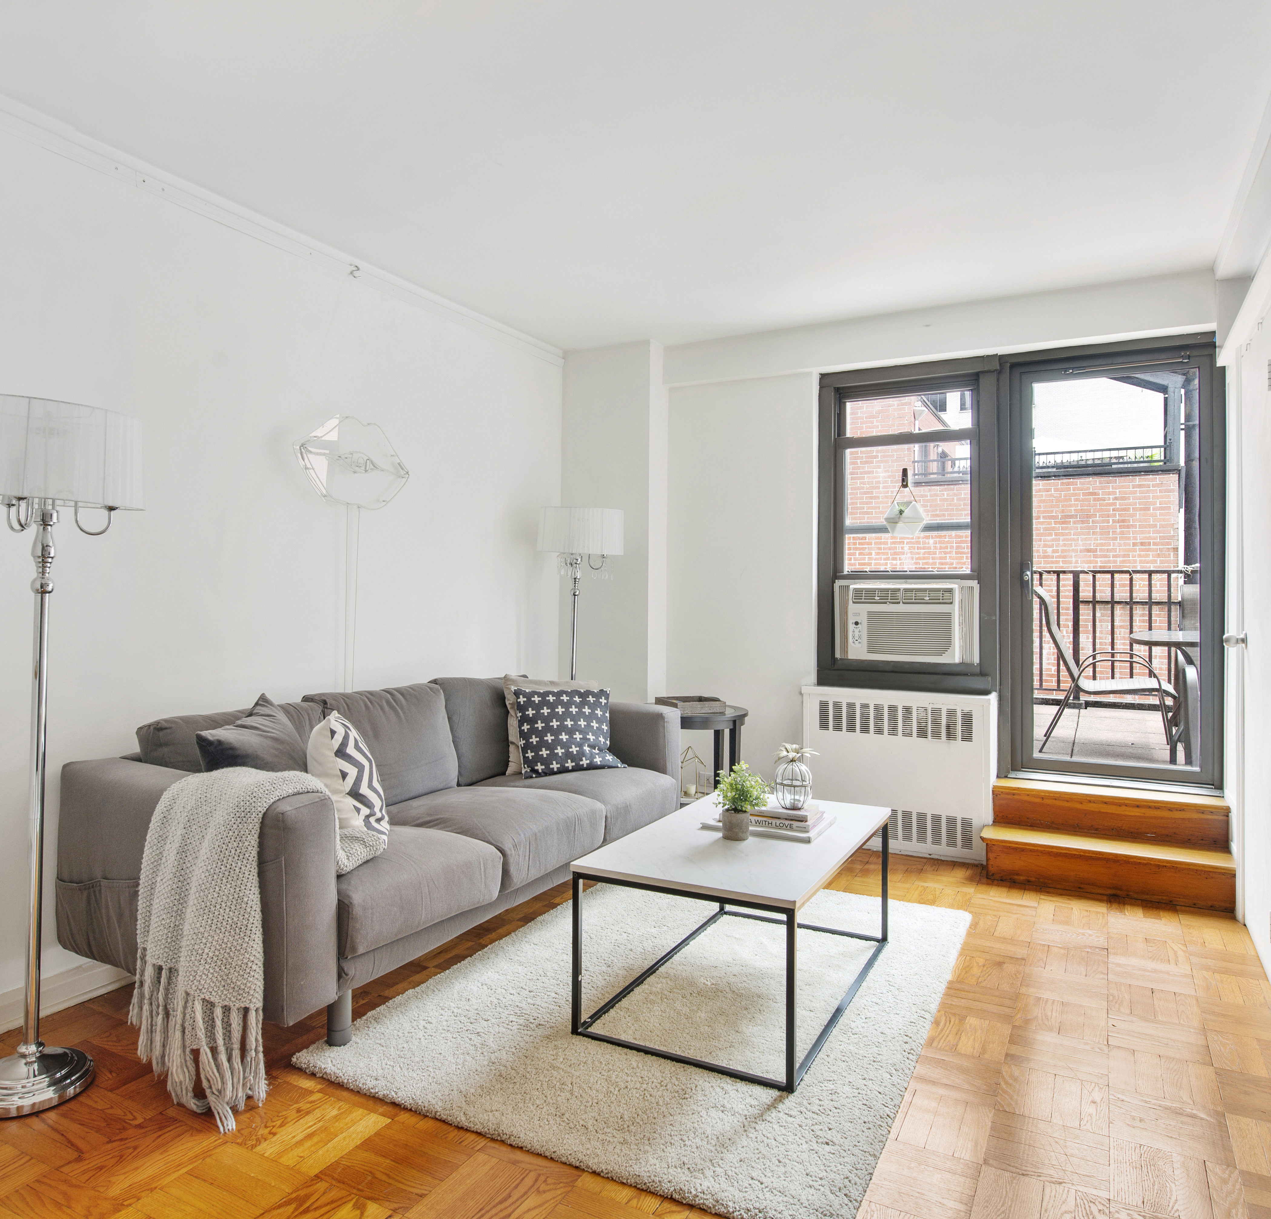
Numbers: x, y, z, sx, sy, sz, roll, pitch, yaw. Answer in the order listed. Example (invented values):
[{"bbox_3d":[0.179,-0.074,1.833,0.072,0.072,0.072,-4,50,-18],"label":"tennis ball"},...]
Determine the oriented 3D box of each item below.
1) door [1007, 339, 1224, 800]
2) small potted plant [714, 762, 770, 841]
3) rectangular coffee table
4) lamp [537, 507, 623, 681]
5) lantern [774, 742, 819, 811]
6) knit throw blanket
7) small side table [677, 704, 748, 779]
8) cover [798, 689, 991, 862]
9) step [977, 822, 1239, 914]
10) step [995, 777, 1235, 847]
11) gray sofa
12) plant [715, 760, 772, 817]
[{"bbox_3d":[1.986,-0.170,3.808,0.789,1.781,0.080,0,1,27],"label":"door"},{"bbox_3d":[0.307,0.552,2.635,0.165,0.214,0.160,0,1,0],"label":"small potted plant"},{"bbox_3d":[0.330,0.879,2.678,0.606,0.442,0.999,0,1,27],"label":"rectangular coffee table"},{"bbox_3d":[-0.279,0.294,4.609,0.405,1.585,0.405,0,1,0],"label":"lamp"},{"bbox_3d":[0.471,0.492,2.701,0.122,0.192,0.122,0,1,27],"label":"lantern"},{"bbox_3d":[-1.007,0.799,2.315,0.446,0.723,0.392,1,1,27],"label":"knit throw blanket"},{"bbox_3d":[0.323,0.809,4.482,0.482,0.627,0.482,1,1,27],"label":"small side table"},{"bbox_3d":[1.240,0.753,4.318,0.856,0.747,0.223,1,1,27],"label":"cover"},{"bbox_3d":[1.834,1.013,3.592,0.871,0.178,0.208,0,1,27],"label":"step"},{"bbox_3d":[2.007,0.870,3.899,0.889,0.190,0.199,1,1,27],"label":"step"},{"bbox_3d":[-0.713,0.718,3.370,0.874,0.846,2.265,1,1,27],"label":"gray sofa"},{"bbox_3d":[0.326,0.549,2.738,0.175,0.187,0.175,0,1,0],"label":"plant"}]

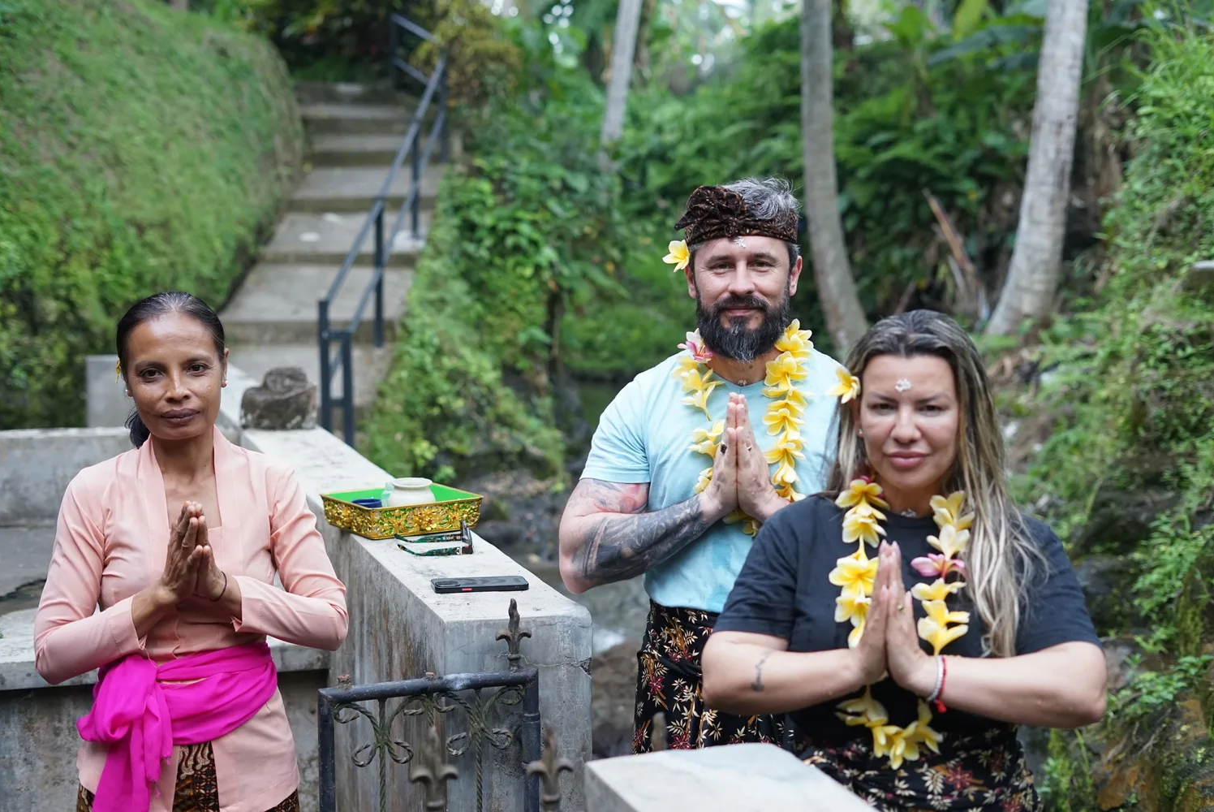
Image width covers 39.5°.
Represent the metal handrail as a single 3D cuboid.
[{"bbox_3d":[-1.620,-1.638,11.832,0.750,3.154,8.347,0,6,0],"label":"metal handrail"}]

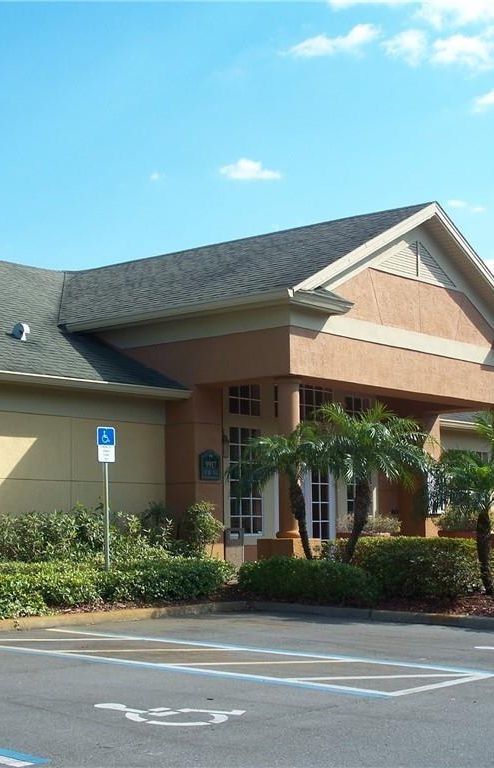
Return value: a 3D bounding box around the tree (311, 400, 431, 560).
[{"bbox_3d":[1.773,1.637,18.264,1.678,2.753,1.678,1,-6,0],"label":"tree"}]

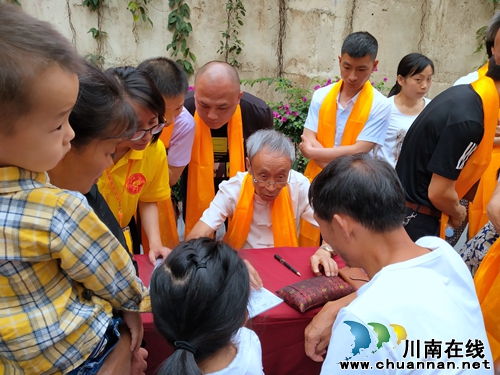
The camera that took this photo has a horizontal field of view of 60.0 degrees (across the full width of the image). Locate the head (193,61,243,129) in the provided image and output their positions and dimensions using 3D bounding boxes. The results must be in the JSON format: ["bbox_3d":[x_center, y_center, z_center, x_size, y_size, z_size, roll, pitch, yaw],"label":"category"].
[{"bbox_3d":[-0.130,-0.371,1.730,0.190,0.255,0.225,5,38,16],"label":"head"}]

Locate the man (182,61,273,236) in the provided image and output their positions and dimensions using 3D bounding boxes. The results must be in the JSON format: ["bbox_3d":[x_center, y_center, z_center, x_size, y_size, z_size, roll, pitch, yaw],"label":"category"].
[{"bbox_3d":[-0.110,0.200,2.000,0.560,1.500,0.500,3,13,6],"label":"man"}]

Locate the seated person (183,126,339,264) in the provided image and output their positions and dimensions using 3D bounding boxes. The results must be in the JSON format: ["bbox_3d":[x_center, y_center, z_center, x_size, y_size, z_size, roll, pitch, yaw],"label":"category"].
[{"bbox_3d":[0.035,0.375,1.780,0.570,1.240,0.680,0,13,-6],"label":"seated person"}]

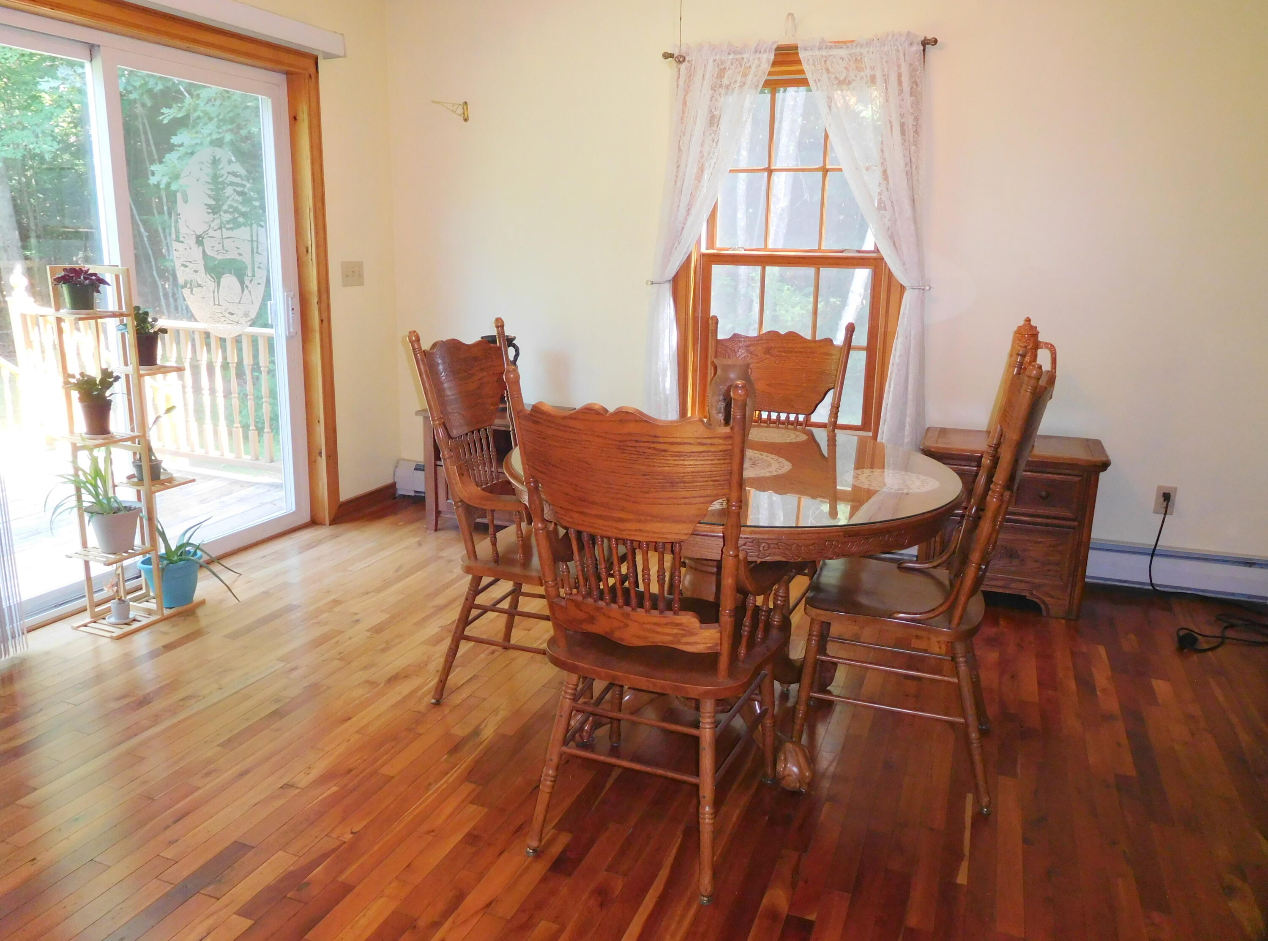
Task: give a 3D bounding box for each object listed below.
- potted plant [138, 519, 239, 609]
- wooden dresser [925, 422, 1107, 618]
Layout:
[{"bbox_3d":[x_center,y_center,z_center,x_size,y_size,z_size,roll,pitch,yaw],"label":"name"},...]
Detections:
[{"bbox_3d":[-1.629,0.309,3.347,0.255,0.318,0.285,6,14,20],"label":"potted plant"},{"bbox_3d":[1.443,0.197,3.575,0.630,0.613,0.420,5,14,17],"label":"wooden dresser"}]

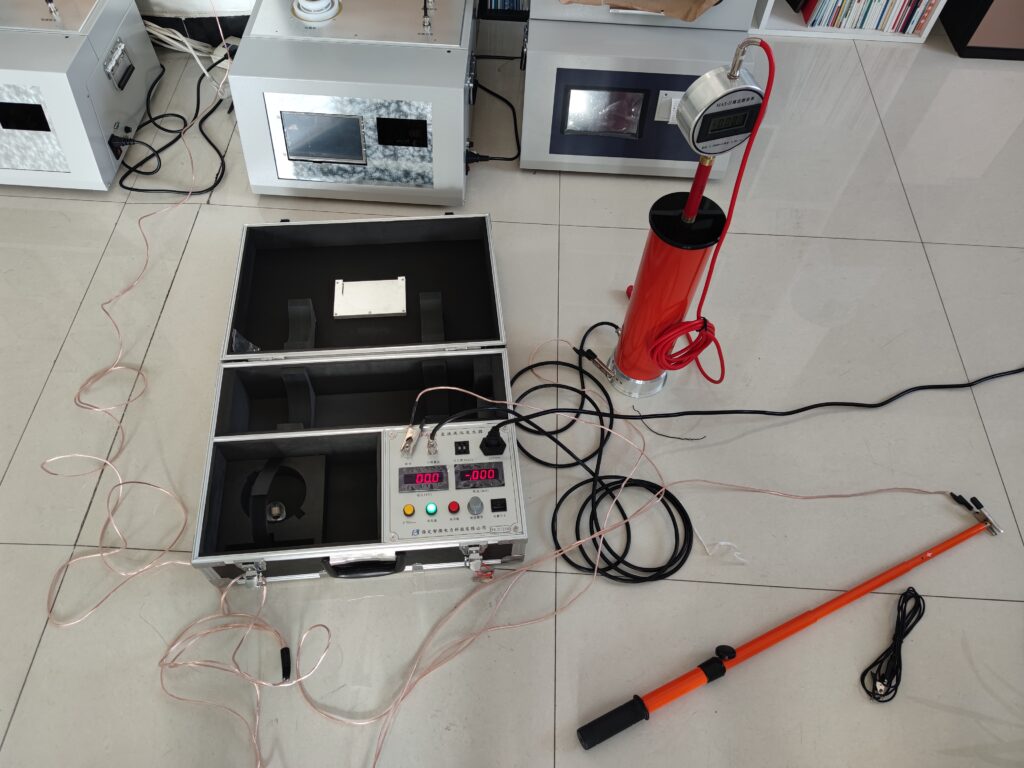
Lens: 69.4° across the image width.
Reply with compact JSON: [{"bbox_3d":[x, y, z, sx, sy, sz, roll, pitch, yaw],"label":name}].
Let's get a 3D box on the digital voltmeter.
[{"bbox_3d":[0.263,-0.341,0.926,0.100,0.100,0.043,-13,59,-10],"label":"digital voltmeter"}]

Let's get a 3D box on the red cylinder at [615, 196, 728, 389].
[{"bbox_3d":[0.252,-0.138,1.254,0.115,0.391,0.115,4,58,-1],"label":"red cylinder"}]

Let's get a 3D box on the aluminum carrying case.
[{"bbox_3d":[-0.258,-0.012,1.351,0.505,0.118,0.718,-3,58,-4],"label":"aluminum carrying case"}]

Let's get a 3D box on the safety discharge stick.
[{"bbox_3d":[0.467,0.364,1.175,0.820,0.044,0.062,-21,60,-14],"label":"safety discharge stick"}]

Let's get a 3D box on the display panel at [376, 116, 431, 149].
[{"bbox_3d":[-0.226,-0.522,1.534,0.104,0.058,0.012,2,41,0],"label":"display panel"}]

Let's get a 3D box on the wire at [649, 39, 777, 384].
[{"bbox_3d":[0.309,-0.168,1.082,0.140,0.650,0.105,17,59,9],"label":"wire"}]

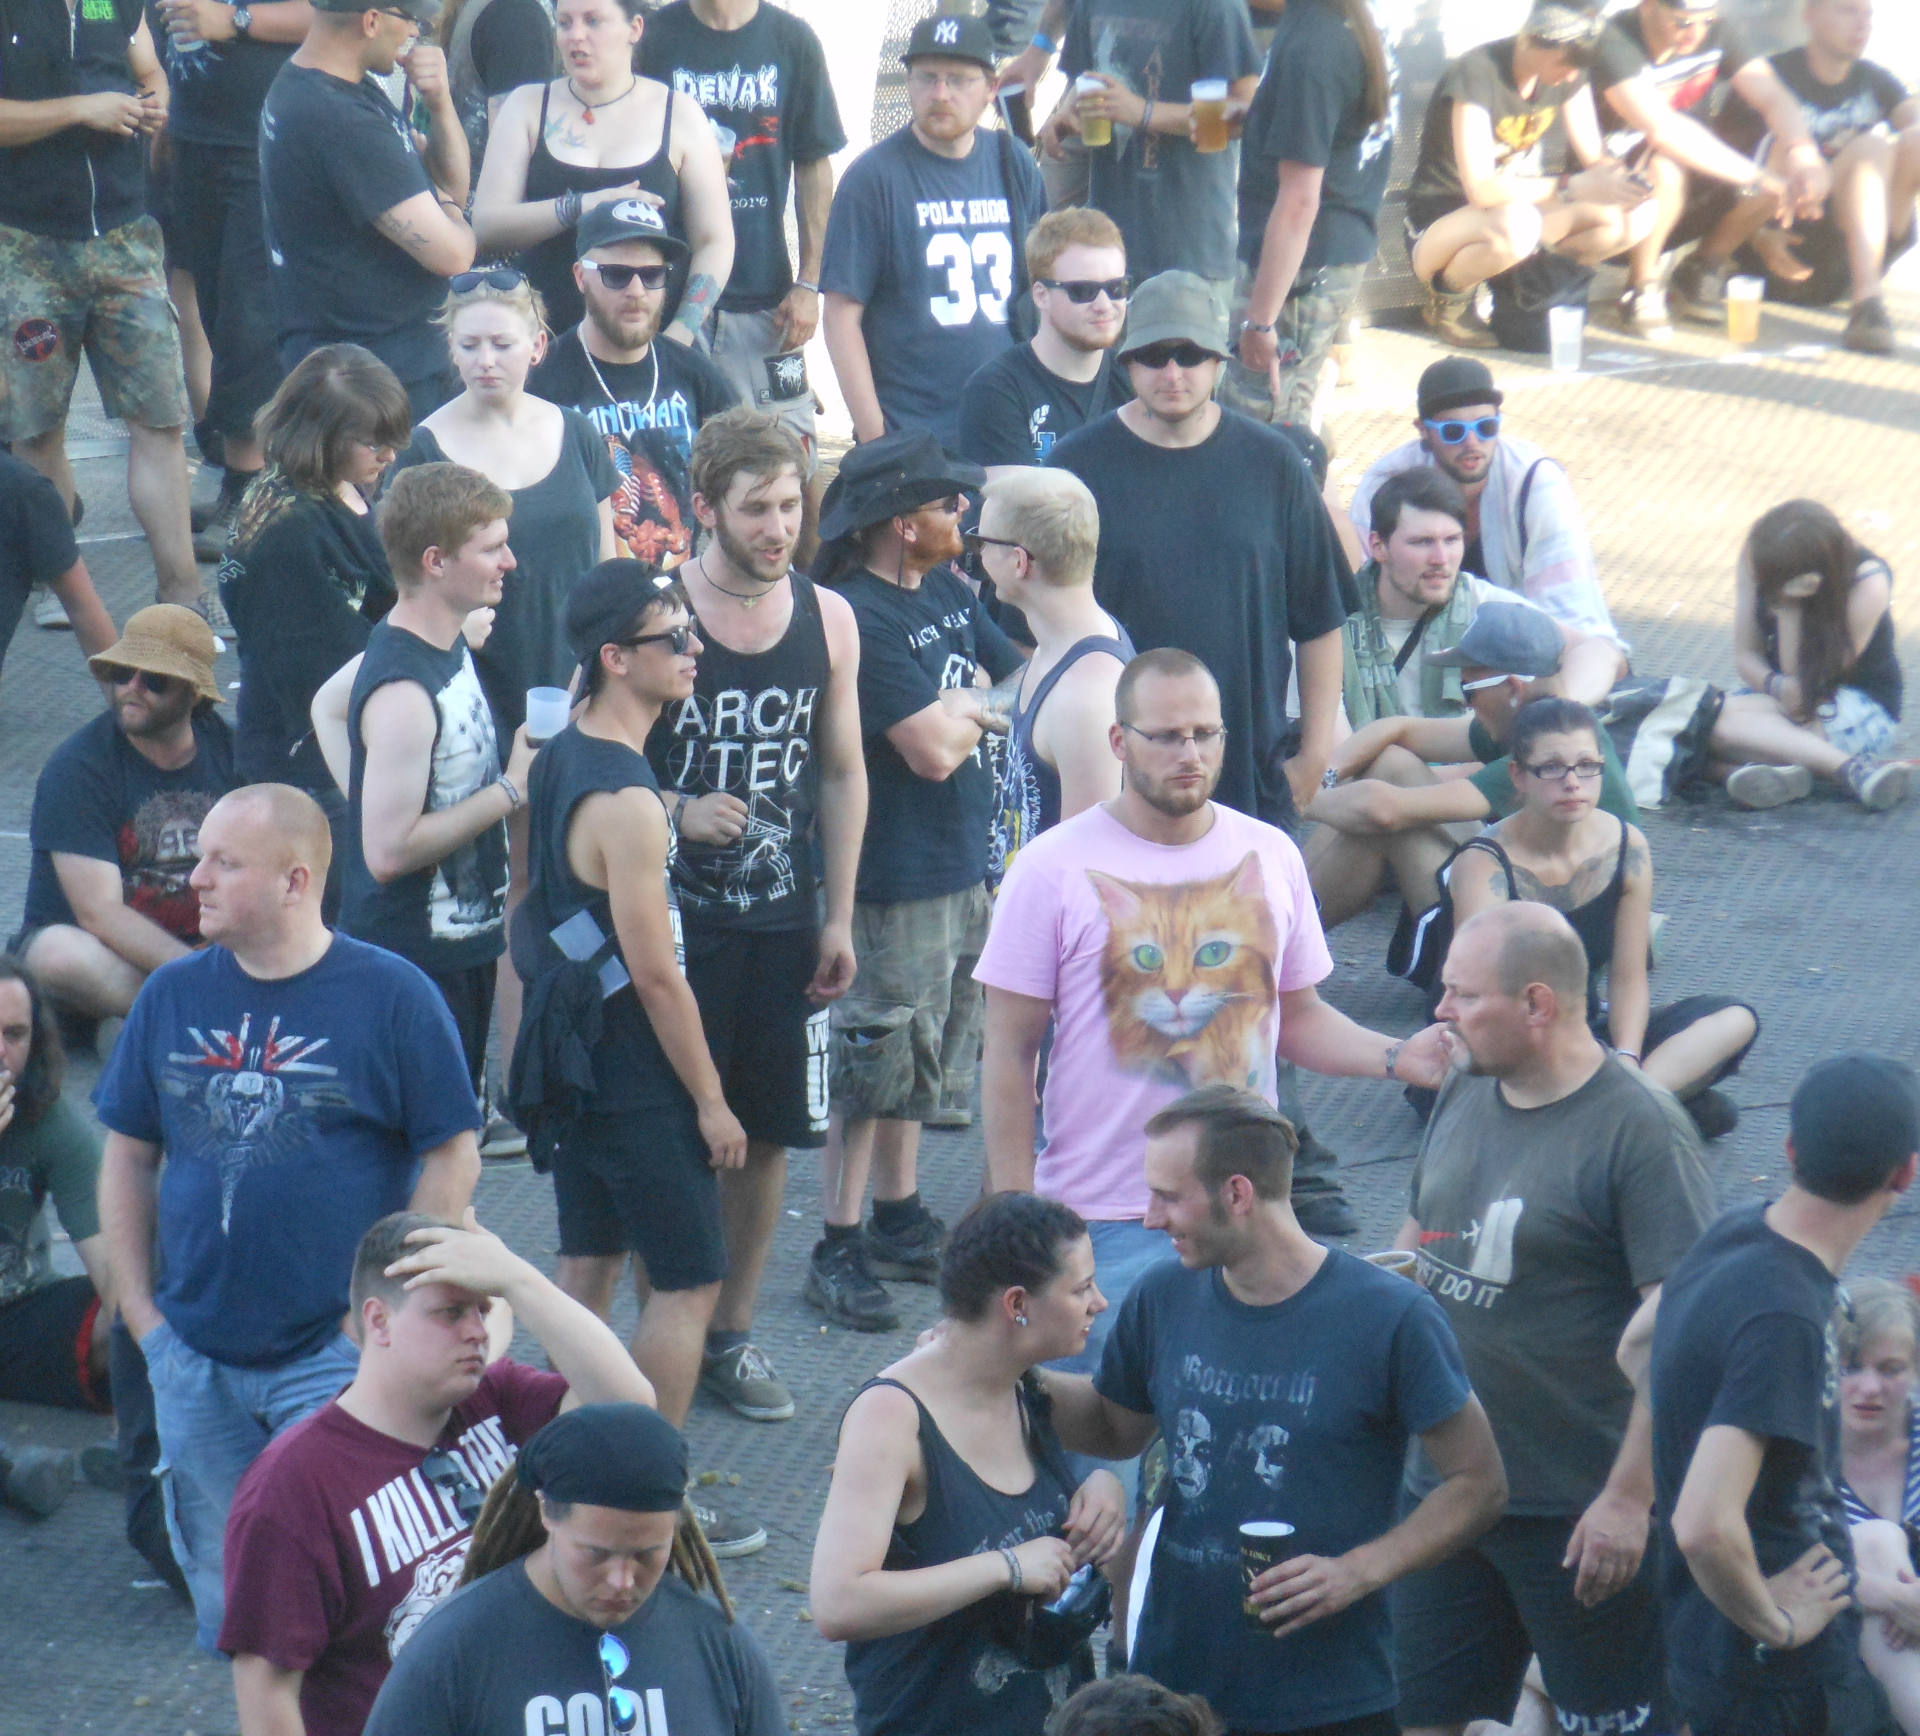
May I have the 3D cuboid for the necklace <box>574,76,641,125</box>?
[{"bbox_3d":[-0.765,-1.673,31.627,0.150,0.115,0.140,3,15,8],"label":"necklace"}]

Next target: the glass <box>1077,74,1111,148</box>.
[{"bbox_3d":[0.284,-1.595,30.900,0.080,0.135,0.080,-4,14,1],"label":"glass"}]

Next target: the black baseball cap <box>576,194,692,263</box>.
[{"bbox_3d":[-0.602,-1.182,27.150,0.180,0.135,0.270,-6,10,-22],"label":"black baseball cap"}]

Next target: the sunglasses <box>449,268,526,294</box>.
[{"bbox_3d":[-0.861,-1.047,27.059,0.143,0.050,0.145,3,-27,12],"label":"sunglasses"}]

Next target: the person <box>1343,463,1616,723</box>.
[{"bbox_3d":[1.089,-0.399,30.879,0.650,0.840,0.680,1,15,0],"label":"person"}]

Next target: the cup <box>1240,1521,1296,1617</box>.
[{"bbox_3d":[0.473,1.085,22.534,0.086,0.140,0.086,1,15,0],"label":"cup"}]

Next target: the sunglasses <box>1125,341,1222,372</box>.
[{"bbox_3d":[0.386,-0.932,26.400,0.148,0.050,0.150,0,14,-2],"label":"sunglasses"}]

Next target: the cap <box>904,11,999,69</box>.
[{"bbox_3d":[-0.021,-1.748,31.000,0.185,0.120,0.260,4,13,17],"label":"cap"}]

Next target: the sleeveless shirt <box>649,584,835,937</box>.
[{"bbox_3d":[-0.402,-0.209,26.600,0.360,0.660,0.250,-4,13,-18],"label":"sleeveless shirt"}]

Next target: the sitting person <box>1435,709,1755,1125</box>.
[{"bbox_3d":[1.245,0.090,29.094,0.660,0.820,0.650,-2,15,-11],"label":"sitting person"}]

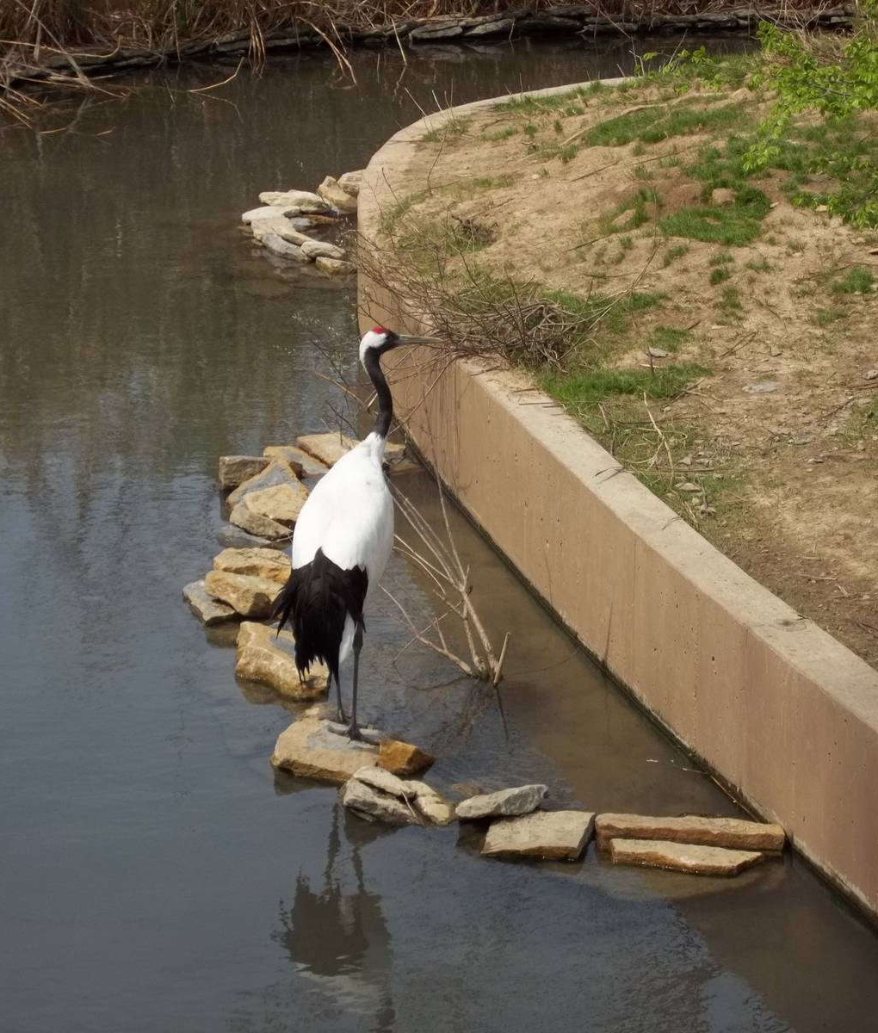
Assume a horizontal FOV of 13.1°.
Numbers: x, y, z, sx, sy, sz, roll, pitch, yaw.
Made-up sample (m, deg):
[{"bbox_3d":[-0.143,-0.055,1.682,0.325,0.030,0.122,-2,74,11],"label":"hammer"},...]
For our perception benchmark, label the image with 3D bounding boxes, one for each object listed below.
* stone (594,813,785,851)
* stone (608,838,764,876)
[{"bbox_3d":[0.763,0.978,11.658,0.569,0.072,0.114,2,15,8],"label":"stone"},{"bbox_3d":[0.740,1.036,11.545,0.445,0.052,0.129,4,16,13],"label":"stone"}]

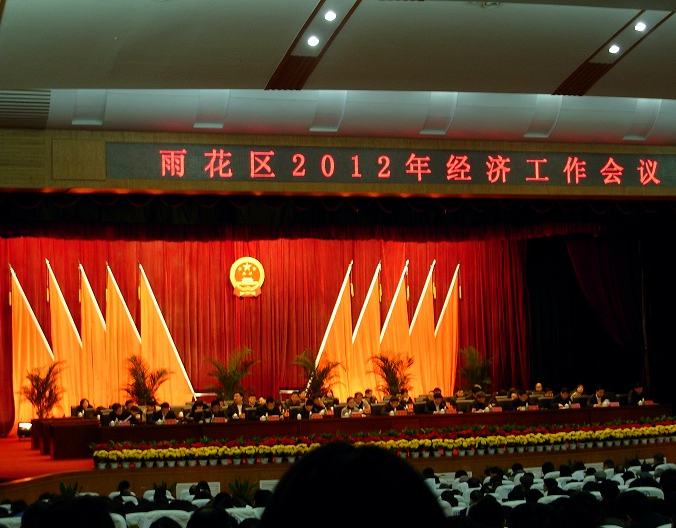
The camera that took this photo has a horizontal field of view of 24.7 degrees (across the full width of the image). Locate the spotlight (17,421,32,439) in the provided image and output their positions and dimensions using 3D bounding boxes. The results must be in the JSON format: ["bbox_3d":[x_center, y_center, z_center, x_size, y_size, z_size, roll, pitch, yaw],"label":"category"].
[{"bbox_3d":[-8.082,4.330,40.000,0.430,0.460,0.330,0,-1,-18],"label":"spotlight"}]

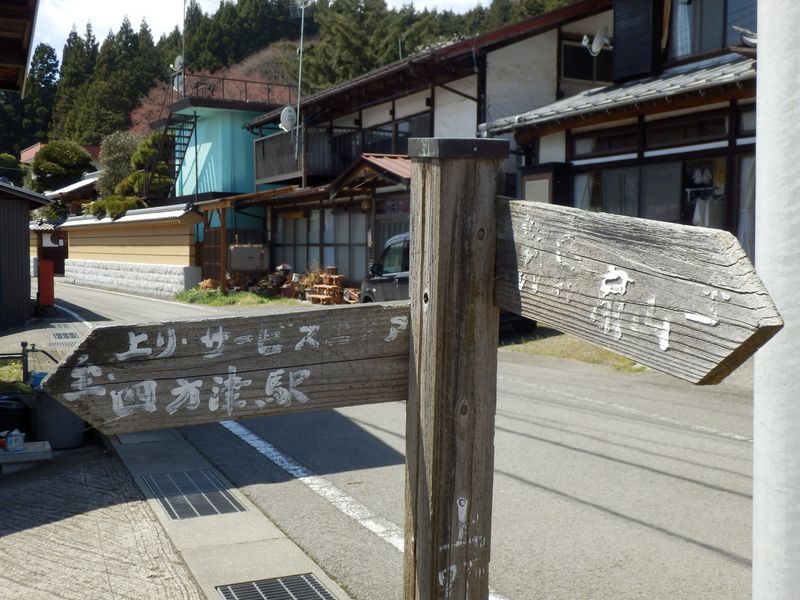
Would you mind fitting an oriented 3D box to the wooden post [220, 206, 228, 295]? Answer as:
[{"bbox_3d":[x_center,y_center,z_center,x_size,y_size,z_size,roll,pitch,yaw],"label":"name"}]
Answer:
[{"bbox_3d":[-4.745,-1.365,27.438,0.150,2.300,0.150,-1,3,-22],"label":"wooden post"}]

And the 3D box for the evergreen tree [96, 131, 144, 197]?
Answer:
[{"bbox_3d":[-10.181,-4.134,37.107,1.700,4.000,1.700,-1,3,-22],"label":"evergreen tree"}]

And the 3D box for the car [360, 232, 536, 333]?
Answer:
[{"bbox_3d":[0.660,-0.351,16.455,1.520,1.660,3.600,-2,3,-28],"label":"car"}]

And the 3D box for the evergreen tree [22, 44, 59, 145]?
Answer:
[{"bbox_3d":[-33.540,-15.288,95.456,3.800,17.000,3.800,-1,3,-22],"label":"evergreen tree"}]

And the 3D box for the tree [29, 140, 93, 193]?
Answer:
[{"bbox_3d":[-15.371,-4.828,46.123,2.900,4.600,2.900,-1,3,-22],"label":"tree"}]

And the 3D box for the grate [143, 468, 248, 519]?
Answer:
[{"bbox_3d":[-1.100,1.035,5.377,0.390,0.035,0.990,-2,3,-22],"label":"grate"}]

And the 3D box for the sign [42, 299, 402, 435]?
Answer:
[{"bbox_3d":[-0.246,0.109,1.682,0.654,0.169,0.035,-5,4,-20],"label":"sign"}]

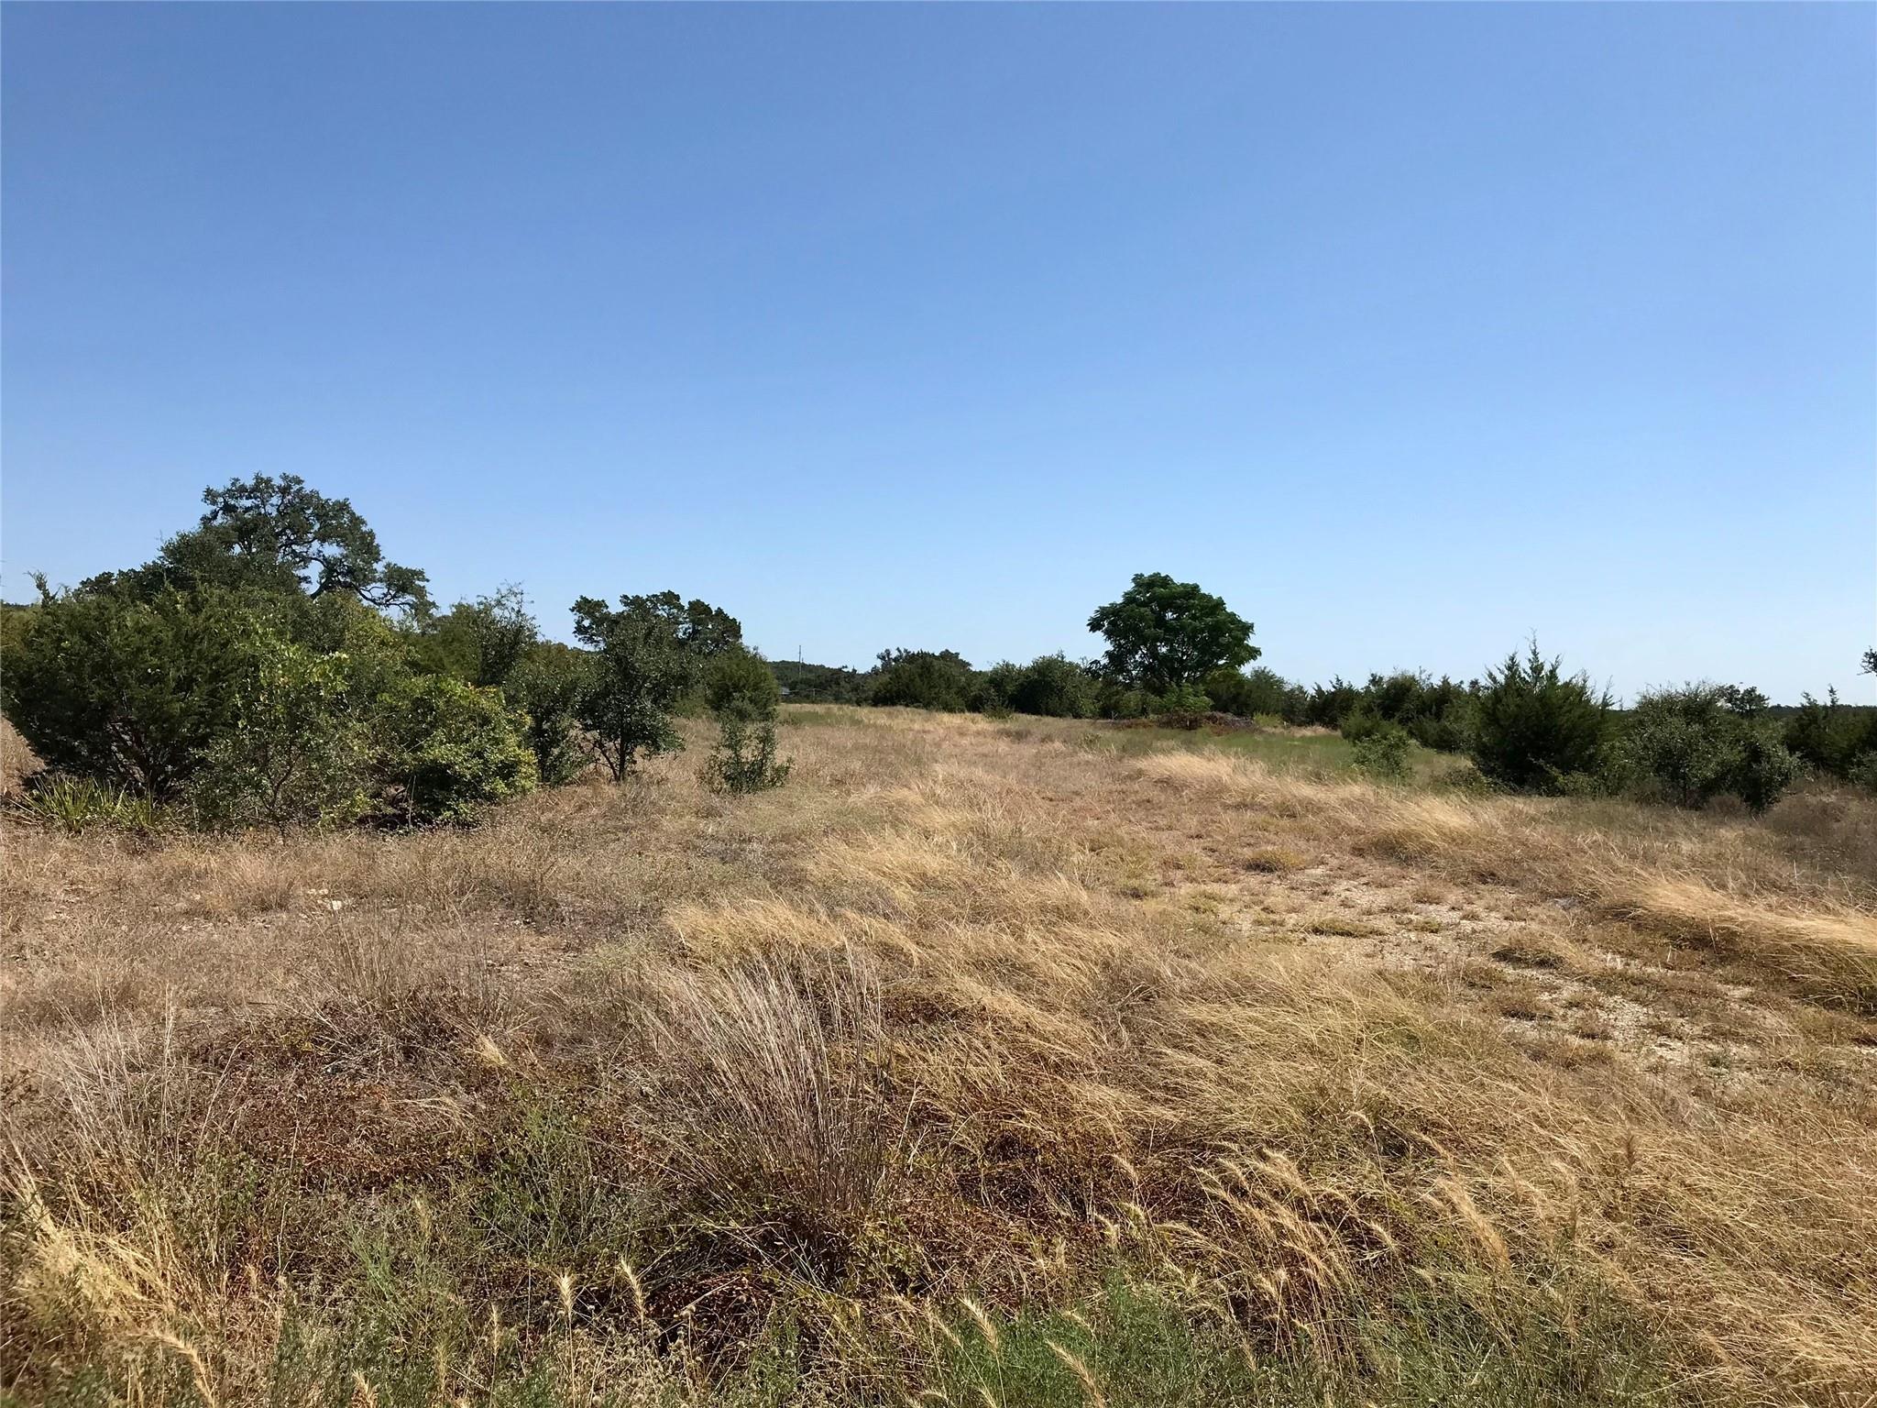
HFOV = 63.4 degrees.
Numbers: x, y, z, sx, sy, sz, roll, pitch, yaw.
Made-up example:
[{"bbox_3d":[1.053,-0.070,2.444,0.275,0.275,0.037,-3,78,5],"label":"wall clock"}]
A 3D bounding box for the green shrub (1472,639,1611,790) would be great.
[{"bbox_3d":[9.492,0.232,24.000,2.230,2.390,2.230,0,0,0],"label":"green shrub"}]

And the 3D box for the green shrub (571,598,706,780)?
[{"bbox_3d":[-5.346,-0.313,27.000,2.380,3.280,2.300,0,0,0],"label":"green shrub"}]

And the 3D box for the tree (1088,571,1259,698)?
[{"bbox_3d":[9.272,-2.347,60.000,6.780,5.680,6.440,0,0,0],"label":"tree"}]

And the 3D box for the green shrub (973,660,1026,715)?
[{"bbox_3d":[2.347,-0.579,60.000,2.040,2.120,2.100,0,0,0],"label":"green shrub"}]

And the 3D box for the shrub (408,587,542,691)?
[{"bbox_3d":[-8.279,-0.469,27.000,2.290,3.310,2.290,0,0,0],"label":"shrub"}]

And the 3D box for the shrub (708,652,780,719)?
[{"bbox_3d":[-5.759,-0.565,45.000,2.210,2.020,2.200,0,0,0],"label":"shrub"}]

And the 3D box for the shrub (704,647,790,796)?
[{"bbox_3d":[-2.877,0.278,23.000,1.330,2.180,1.400,0,0,0],"label":"shrub"}]

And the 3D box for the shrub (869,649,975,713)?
[{"bbox_3d":[-0.722,-1.067,65.000,4.430,2.670,4.000,0,0,0],"label":"shrub"}]

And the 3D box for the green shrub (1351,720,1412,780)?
[{"bbox_3d":[9.057,0.943,31.000,1.230,1.190,1.200,0,0,0],"label":"green shrub"}]

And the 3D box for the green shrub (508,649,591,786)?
[{"bbox_3d":[-6.834,0.205,26.500,1.430,2.460,1.500,0,0,0],"label":"green shrub"}]

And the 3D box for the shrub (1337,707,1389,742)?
[{"bbox_3d":[10.452,0.572,37.000,1.430,0.960,1.360,0,0,0],"label":"shrub"}]

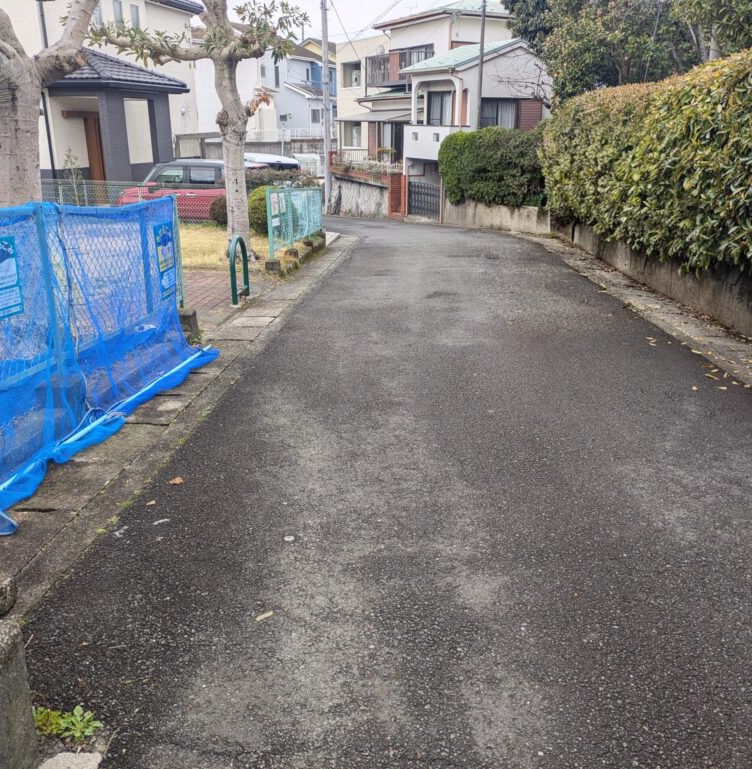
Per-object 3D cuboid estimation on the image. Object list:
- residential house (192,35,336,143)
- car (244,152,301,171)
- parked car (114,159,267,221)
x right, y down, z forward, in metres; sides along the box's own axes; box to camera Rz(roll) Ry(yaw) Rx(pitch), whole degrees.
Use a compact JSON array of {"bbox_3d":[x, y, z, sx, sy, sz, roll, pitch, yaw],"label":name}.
[{"bbox_3d":[-6.763,-19.757,50.325,7.600,7.200,8.400,6,19,17],"label":"residential house"},{"bbox_3d":[-3.771,-6.616,23.828,1.690,1.600,4.100,-11,22,-30],"label":"car"},{"bbox_3d":[-4.615,-4.879,18.925,3.500,1.660,1.530,2,19,8],"label":"parked car"}]

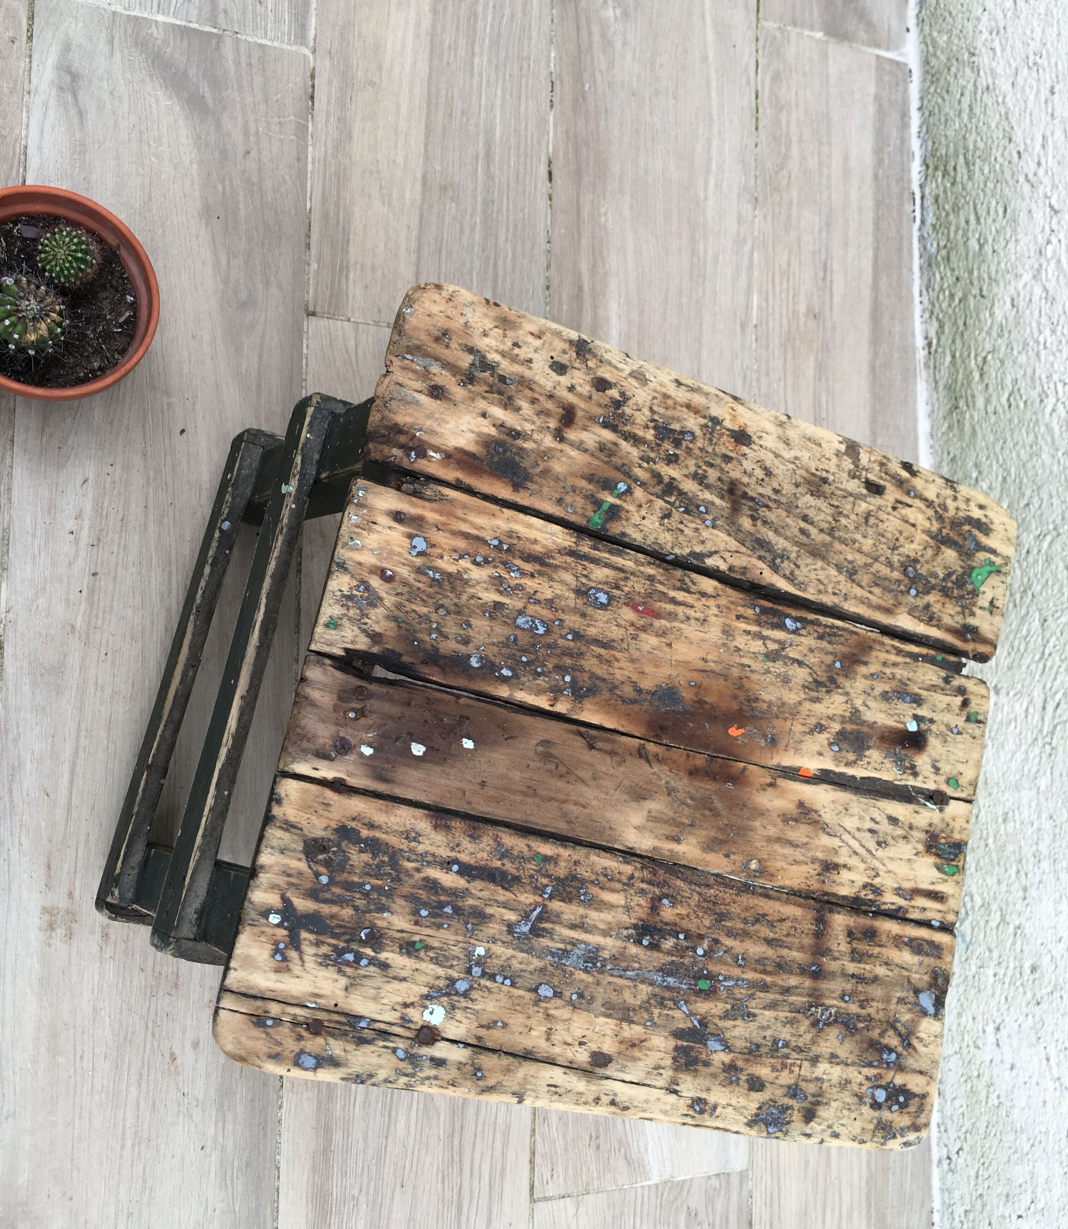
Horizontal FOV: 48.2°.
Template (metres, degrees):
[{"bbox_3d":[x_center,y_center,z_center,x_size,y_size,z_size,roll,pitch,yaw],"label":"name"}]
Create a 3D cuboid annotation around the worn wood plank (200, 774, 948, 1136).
[{"bbox_3d":[0.043,0.174,0.571,0.372,0.020,0.123,16,81,-20],"label":"worn wood plank"}]

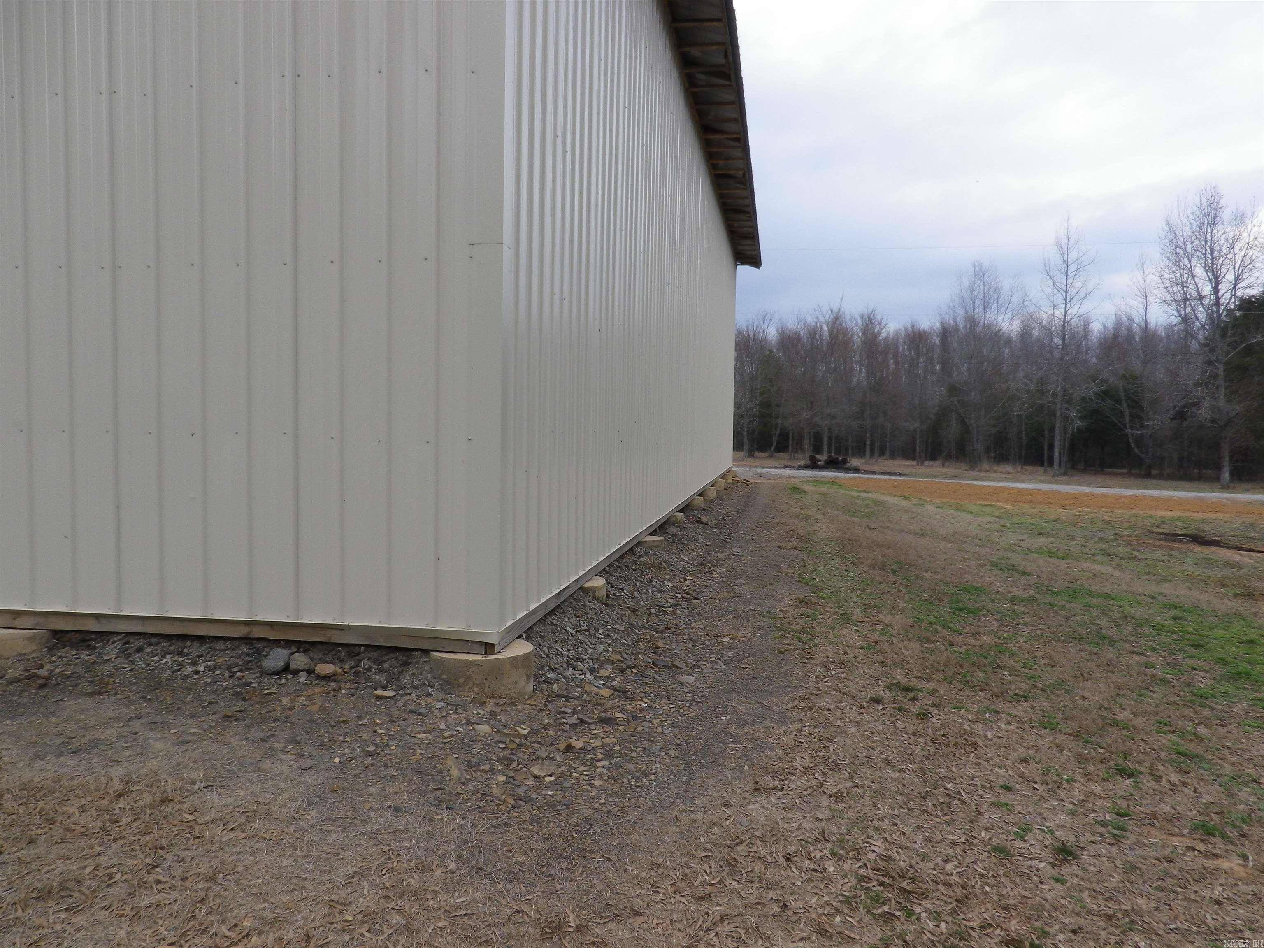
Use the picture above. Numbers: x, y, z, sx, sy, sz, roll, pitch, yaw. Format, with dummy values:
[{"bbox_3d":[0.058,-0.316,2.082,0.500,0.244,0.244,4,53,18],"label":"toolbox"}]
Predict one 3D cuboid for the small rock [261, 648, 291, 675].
[{"bbox_3d":[-1.628,0.859,4.180,0.122,0.112,0.105,-1,3,-21],"label":"small rock"}]

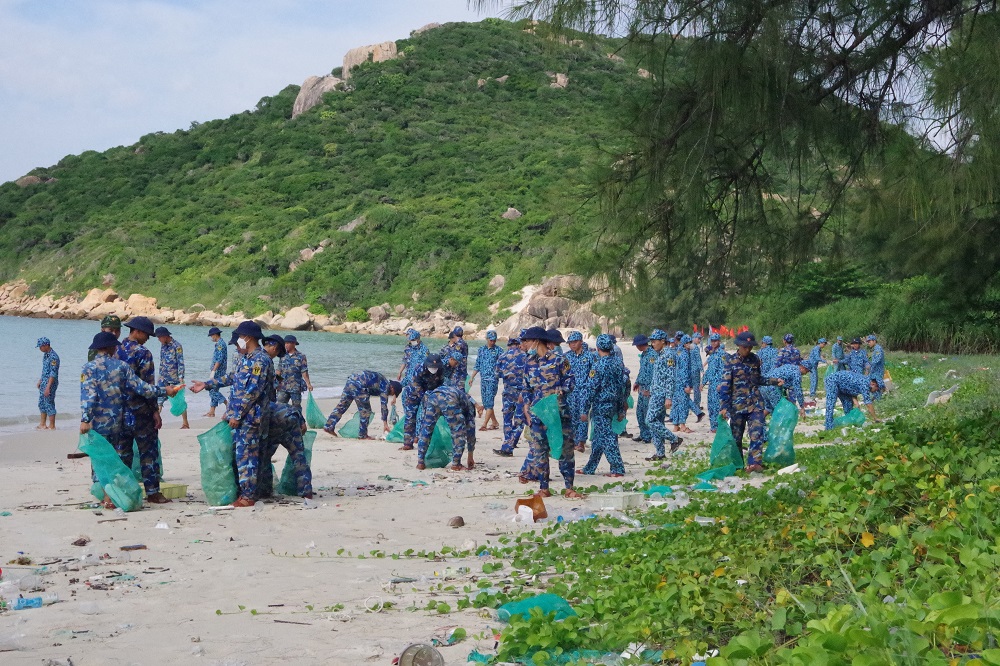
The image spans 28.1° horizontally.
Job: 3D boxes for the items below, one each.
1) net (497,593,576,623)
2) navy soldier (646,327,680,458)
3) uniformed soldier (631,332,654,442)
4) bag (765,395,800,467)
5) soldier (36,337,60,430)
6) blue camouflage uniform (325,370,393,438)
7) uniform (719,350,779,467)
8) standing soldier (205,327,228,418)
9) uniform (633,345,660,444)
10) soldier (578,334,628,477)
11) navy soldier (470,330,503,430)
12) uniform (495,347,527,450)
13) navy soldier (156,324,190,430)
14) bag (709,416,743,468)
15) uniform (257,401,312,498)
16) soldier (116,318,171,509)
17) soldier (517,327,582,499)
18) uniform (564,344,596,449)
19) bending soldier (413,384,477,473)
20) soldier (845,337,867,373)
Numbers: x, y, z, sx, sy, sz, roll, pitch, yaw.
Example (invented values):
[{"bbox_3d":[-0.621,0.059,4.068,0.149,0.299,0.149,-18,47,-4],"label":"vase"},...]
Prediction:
[{"bbox_3d":[0.199,1.508,10.900,0.440,0.190,0.320,0,1,0],"label":"net"},{"bbox_3d":[2.110,0.794,25.800,0.540,1.710,0.480,0,0,-30],"label":"navy soldier"},{"bbox_3d":[2.262,0.880,31.300,0.420,1.691,0.500,0,1,-30],"label":"uniformed soldier"},{"bbox_3d":[3.408,1.180,24.200,0.380,0.860,0.410,4,1,0],"label":"bag"},{"bbox_3d":[-8.130,0.909,36.000,0.380,1.675,0.500,0,0,-18],"label":"soldier"},{"bbox_3d":[-2.191,1.131,31.400,1.100,1.084,0.550,0,0,9],"label":"blue camouflage uniform"},{"bbox_3d":[2.933,0.891,23.600,0.700,1.380,0.420,0,0,-6],"label":"uniform"},{"bbox_3d":[-5.256,0.731,37.000,0.500,1.680,0.480,0,1,9],"label":"standing soldier"},{"bbox_3d":[2.221,0.929,30.200,0.360,1.430,0.460,0,0,-22],"label":"uniform"},{"bbox_3d":[1.191,0.834,23.000,0.540,1.640,0.520,0,0,-34],"label":"soldier"},{"bbox_3d":[-0.220,0.805,33.900,0.580,1.690,0.400,0,0,0],"label":"navy soldier"},{"bbox_3d":[0.183,0.942,28.100,0.520,1.540,0.420,0,1,-27],"label":"uniform"},{"bbox_3d":[-5.422,0.745,33.100,0.580,1.690,0.560,-1,1,-41],"label":"navy soldier"},{"bbox_3d":[2.651,1.270,23.400,0.400,0.620,0.280,0,0,0],"label":"bag"},{"bbox_3d":[-2.157,1.179,20.100,0.600,0.980,0.800,0,0,23],"label":"uniform"},{"bbox_3d":[-3.272,0.713,18.400,0.520,1.720,0.540,0,1,-6],"label":"soldier"},{"bbox_3d":[0.510,0.806,20.200,0.600,1.723,0.450,0,1,25],"label":"soldier"},{"bbox_3d":[1.125,0.881,28.300,0.530,1.550,0.420,0,0,22],"label":"uniform"},{"bbox_3d":[-0.671,1.169,24.600,0.620,1.046,0.800,0,1,34],"label":"bending soldier"},{"bbox_3d":[8.980,0.971,50.500,0.560,1.680,0.380,0,0,9],"label":"soldier"}]

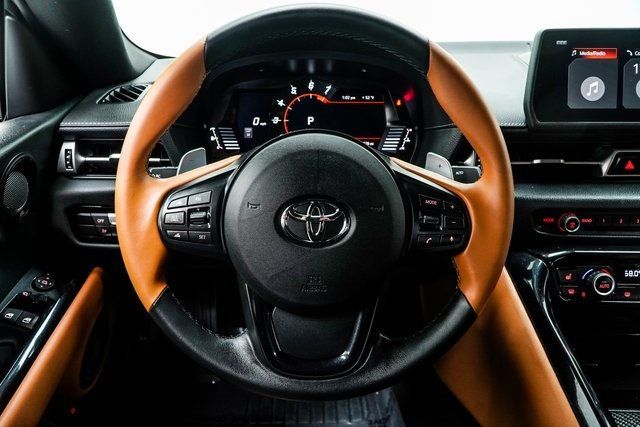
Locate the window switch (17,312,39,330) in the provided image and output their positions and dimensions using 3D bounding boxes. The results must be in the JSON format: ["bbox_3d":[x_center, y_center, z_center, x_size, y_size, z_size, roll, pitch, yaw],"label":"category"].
[{"bbox_3d":[-0.302,0.111,0.495,0.018,0.010,0.021,12,33,-7],"label":"window switch"}]

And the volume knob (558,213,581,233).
[{"bbox_3d":[0.295,0.011,0.566,0.021,0.021,0.014,0,8,0],"label":"volume knob"}]

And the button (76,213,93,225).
[{"bbox_3d":[-0.279,0.006,0.570,0.018,0.013,0.009,0,17,0],"label":"button"}]

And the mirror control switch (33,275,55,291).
[{"bbox_3d":[-0.311,0.079,0.540,0.027,0.014,0.027,-6,46,-18],"label":"mirror control switch"}]

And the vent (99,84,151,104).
[{"bbox_3d":[-0.278,-0.169,0.680,0.050,0.015,0.085,0,27,0],"label":"vent"}]

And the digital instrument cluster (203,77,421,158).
[{"bbox_3d":[-0.012,-0.133,0.670,0.290,0.114,0.045,0,4,0],"label":"digital instrument cluster"}]

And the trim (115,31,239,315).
[{"bbox_3d":[-0.132,-0.037,0.448,0.110,0.246,0.045,0,0,0],"label":"trim"}]

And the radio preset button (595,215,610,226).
[{"bbox_3d":[0.338,0.009,0.573,0.019,0.015,0.008,0,8,0],"label":"radio preset button"}]

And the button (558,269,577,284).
[{"bbox_3d":[0.291,0.074,0.563,0.021,0.018,0.009,0,0,0],"label":"button"}]

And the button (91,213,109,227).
[{"bbox_3d":[-0.261,0.008,0.570,0.019,0.015,0.009,0,17,0],"label":"button"}]

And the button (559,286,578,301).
[{"bbox_3d":[0.291,0.094,0.563,0.024,0.017,0.009,0,0,0],"label":"button"}]

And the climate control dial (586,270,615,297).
[{"bbox_3d":[0.323,0.081,0.548,0.026,0.026,0.015,0,-5,0],"label":"climate control dial"}]

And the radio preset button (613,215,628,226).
[{"bbox_3d":[0.359,0.008,0.573,0.018,0.013,0.008,0,17,0],"label":"radio preset button"}]

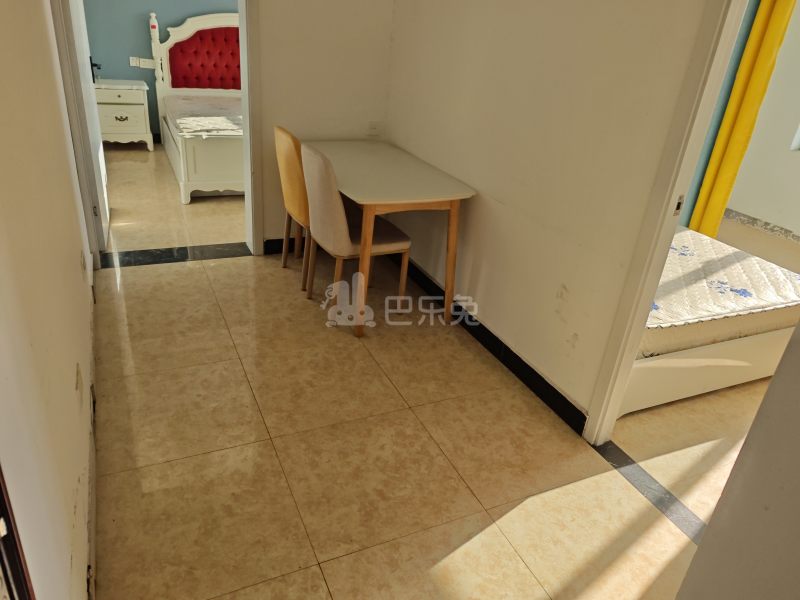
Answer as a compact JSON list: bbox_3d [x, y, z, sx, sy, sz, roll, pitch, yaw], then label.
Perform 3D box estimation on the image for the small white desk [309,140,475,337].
[{"bbox_3d":[-0.191,-0.402,3.253,0.707,0.759,1.391,-7,28,-25],"label":"small white desk"}]

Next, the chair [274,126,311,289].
[{"bbox_3d":[-0.451,-0.556,3.366,0.500,0.885,0.450,-9,29,-27],"label":"chair"}]

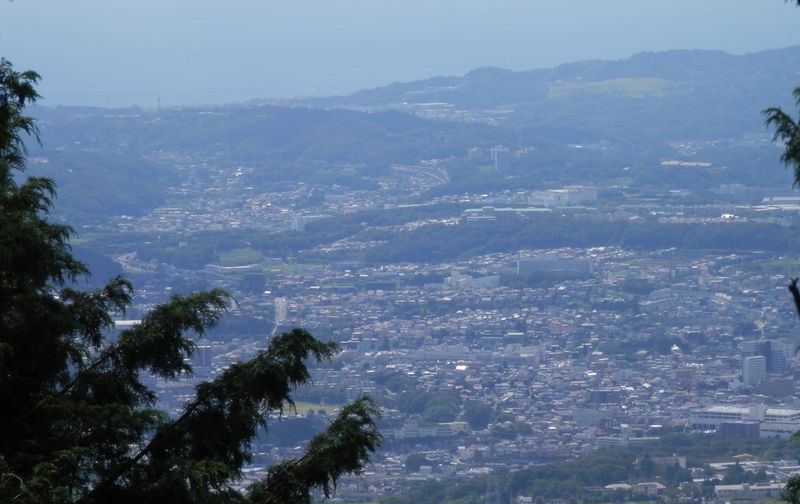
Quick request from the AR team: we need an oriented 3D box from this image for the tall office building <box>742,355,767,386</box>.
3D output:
[{"bbox_3d":[403.300,137.000,5360.000,24.500,36.000,12.000,-3,6,-36],"label":"tall office building"}]

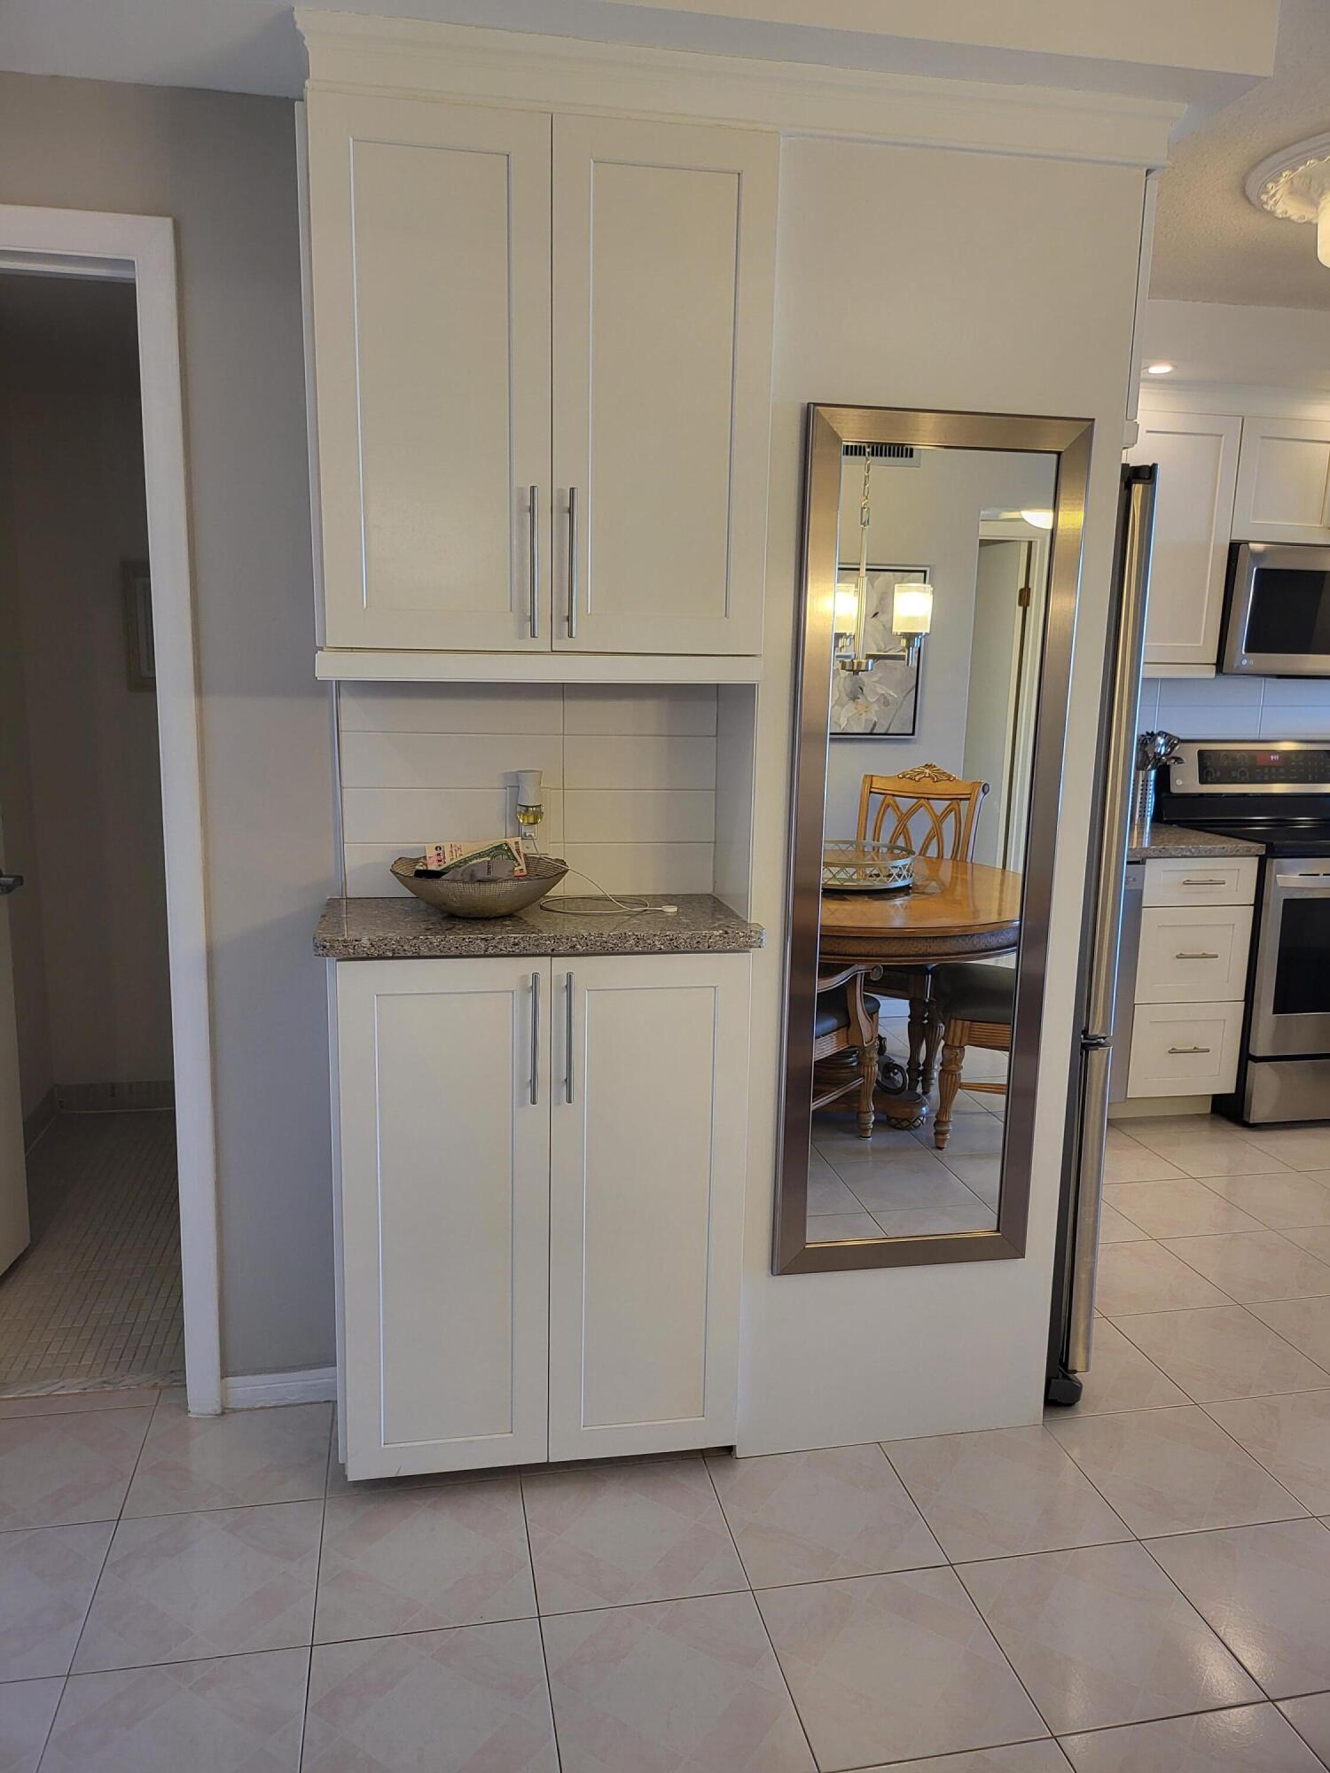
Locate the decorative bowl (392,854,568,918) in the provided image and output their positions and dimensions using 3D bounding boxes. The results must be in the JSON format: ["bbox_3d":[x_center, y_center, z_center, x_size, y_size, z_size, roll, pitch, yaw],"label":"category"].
[{"bbox_3d":[-0.315,0.006,2.109,0.296,0.080,0.295,-1,10,-11],"label":"decorative bowl"}]

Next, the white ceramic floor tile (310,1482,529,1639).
[{"bbox_3d":[-0.385,1.082,1.986,0.328,0.010,0.328,-1,10,-11],"label":"white ceramic floor tile"}]

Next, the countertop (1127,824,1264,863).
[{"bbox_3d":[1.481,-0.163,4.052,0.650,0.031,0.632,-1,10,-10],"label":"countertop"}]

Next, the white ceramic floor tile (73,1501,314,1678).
[{"bbox_3d":[-0.711,1.087,1.921,0.328,0.010,0.328,-1,10,-11],"label":"white ceramic floor tile"}]

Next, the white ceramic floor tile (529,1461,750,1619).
[{"bbox_3d":[-0.058,1.078,2.053,0.330,0.010,0.330,-1,10,-11],"label":"white ceramic floor tile"}]

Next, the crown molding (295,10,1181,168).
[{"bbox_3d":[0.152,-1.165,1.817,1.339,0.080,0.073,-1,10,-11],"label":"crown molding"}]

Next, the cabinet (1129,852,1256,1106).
[{"bbox_3d":[1.601,0.282,4.172,0.390,0.866,0.606,-1,10,-11],"label":"cabinet"}]

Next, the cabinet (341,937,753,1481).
[{"bbox_3d":[-0.229,0.542,2.226,0.696,0.942,0.314,-1,10,-11],"label":"cabinet"}]

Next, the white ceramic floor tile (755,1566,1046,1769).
[{"bbox_3d":[0.333,1.131,1.794,0.328,0.010,0.328,-1,10,-11],"label":"white ceramic floor tile"}]

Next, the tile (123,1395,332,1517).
[{"bbox_3d":[-0.774,1.031,2.241,0.330,0.010,0.317,-1,10,-11],"label":"tile"}]

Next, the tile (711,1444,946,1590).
[{"bbox_3d":[0.269,1.073,2.117,0.330,0.010,0.330,-1,10,-11],"label":"tile"}]

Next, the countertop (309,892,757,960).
[{"bbox_3d":[-0.219,0.062,2.124,0.718,0.031,0.333,-1,10,-10],"label":"countertop"}]

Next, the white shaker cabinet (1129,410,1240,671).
[{"bbox_3d":[1.587,-1.119,4.052,0.387,0.767,0.332,-1,10,-10],"label":"white shaker cabinet"}]

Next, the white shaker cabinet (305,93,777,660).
[{"bbox_3d":[-0.201,-0.764,1.990,0.684,0.769,0.310,-1,10,-10],"label":"white shaker cabinet"}]

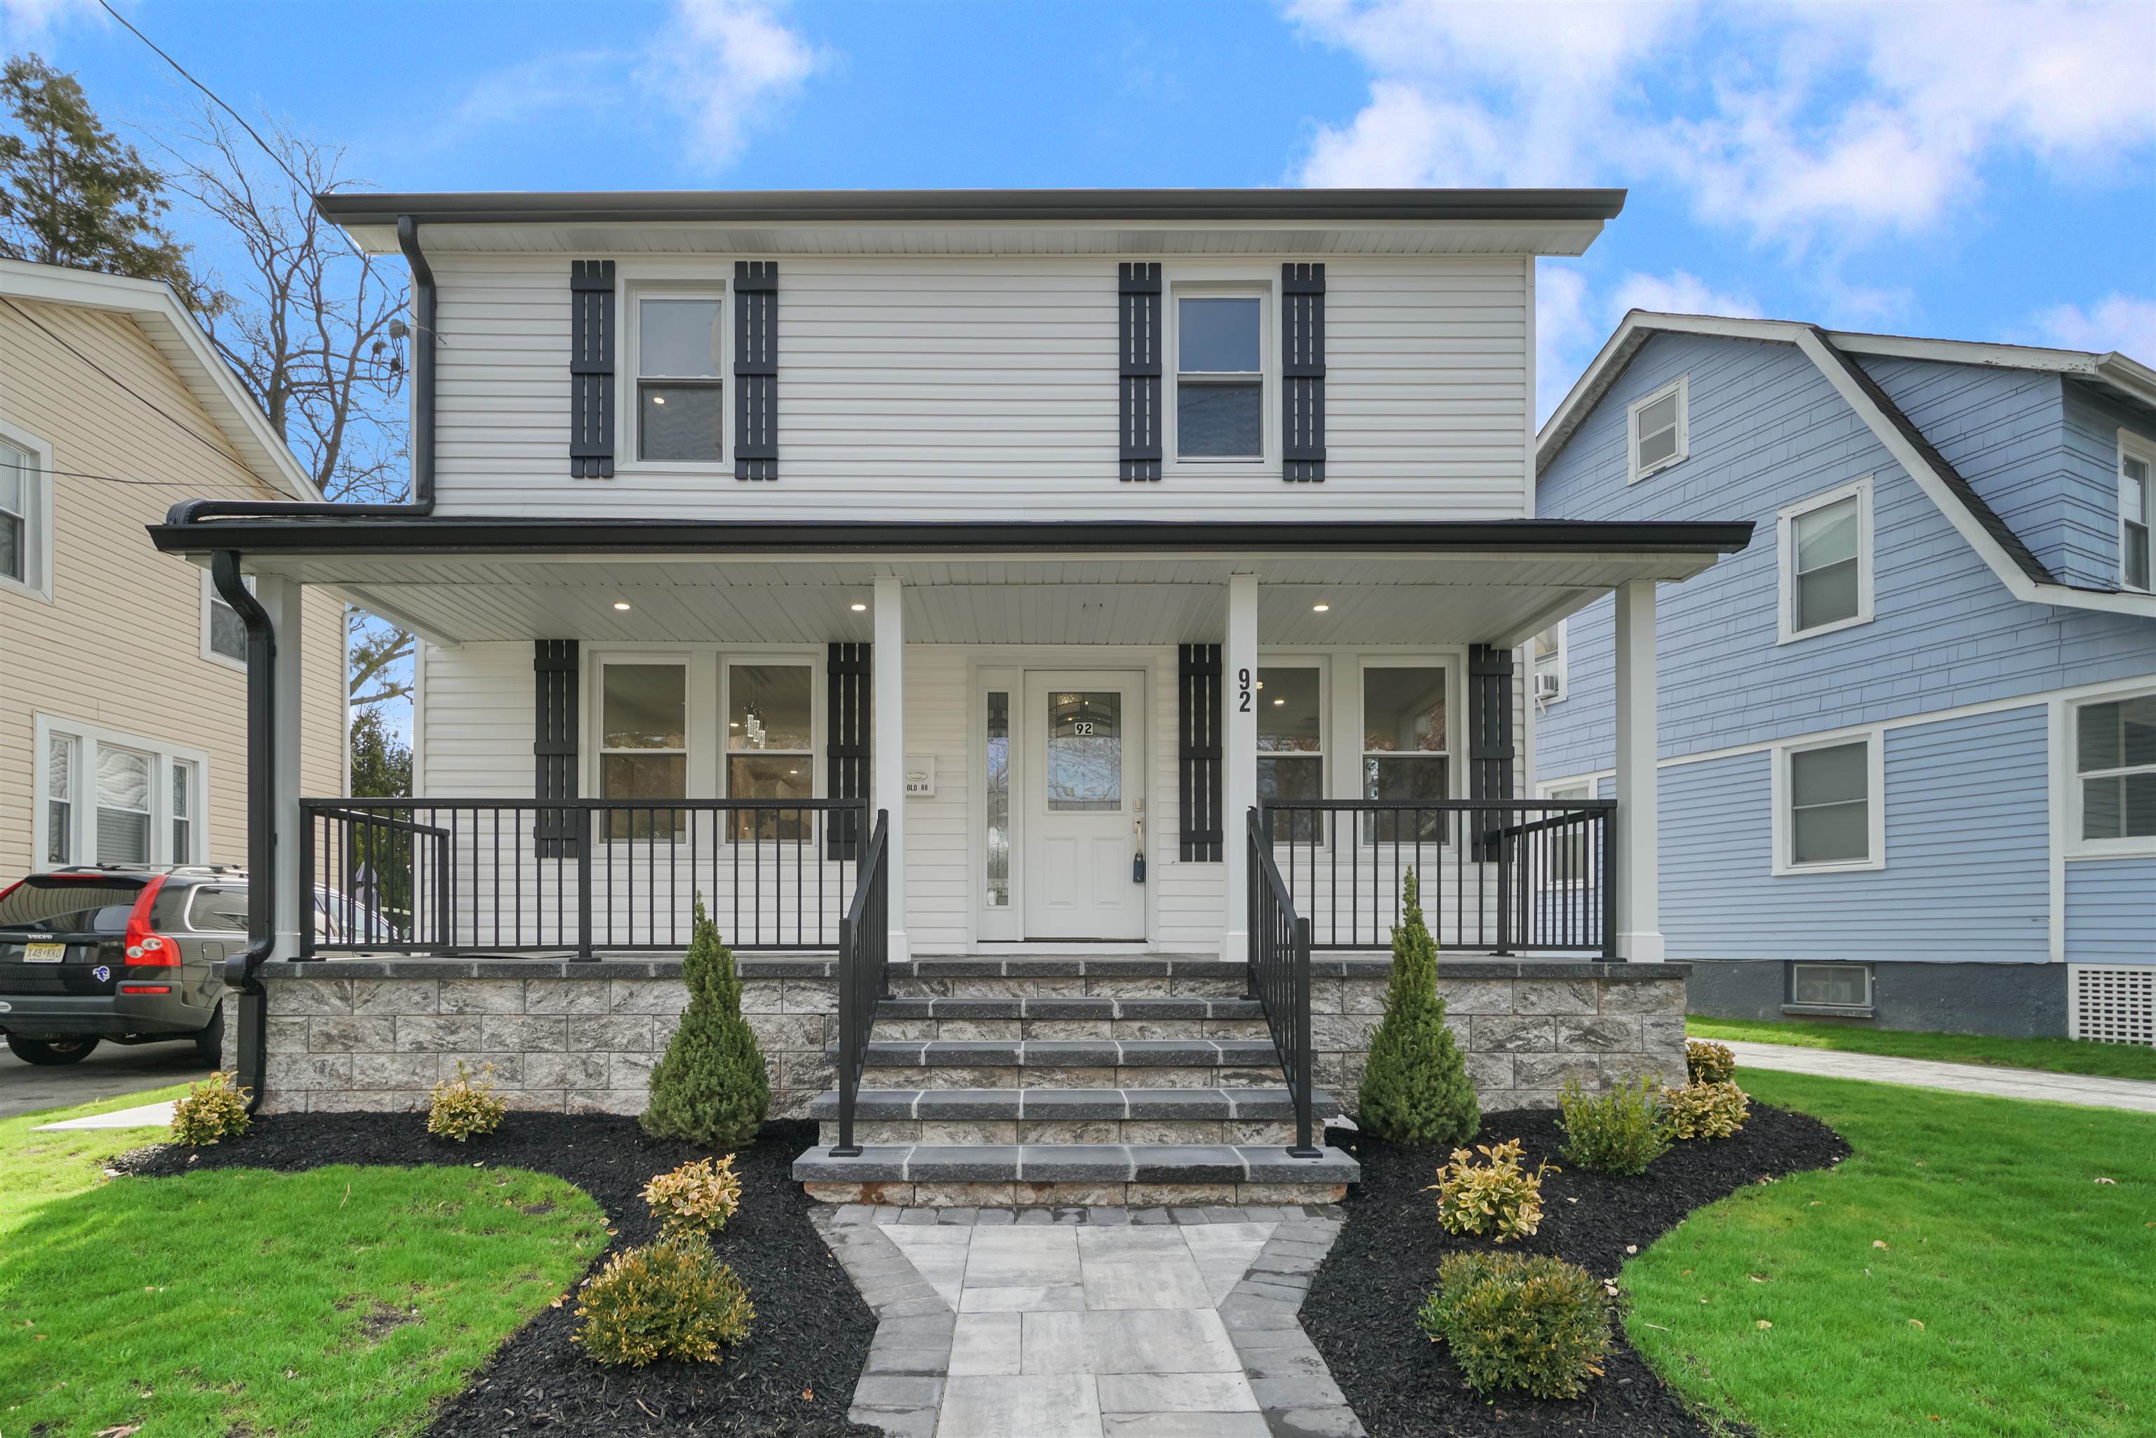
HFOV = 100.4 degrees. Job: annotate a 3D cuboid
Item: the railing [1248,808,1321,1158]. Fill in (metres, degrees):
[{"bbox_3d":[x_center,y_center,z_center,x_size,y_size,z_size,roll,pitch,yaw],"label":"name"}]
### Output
[{"bbox_3d":[1.010,1.240,4.560,0.100,1.550,1.050,0,-2,-3],"label":"railing"}]

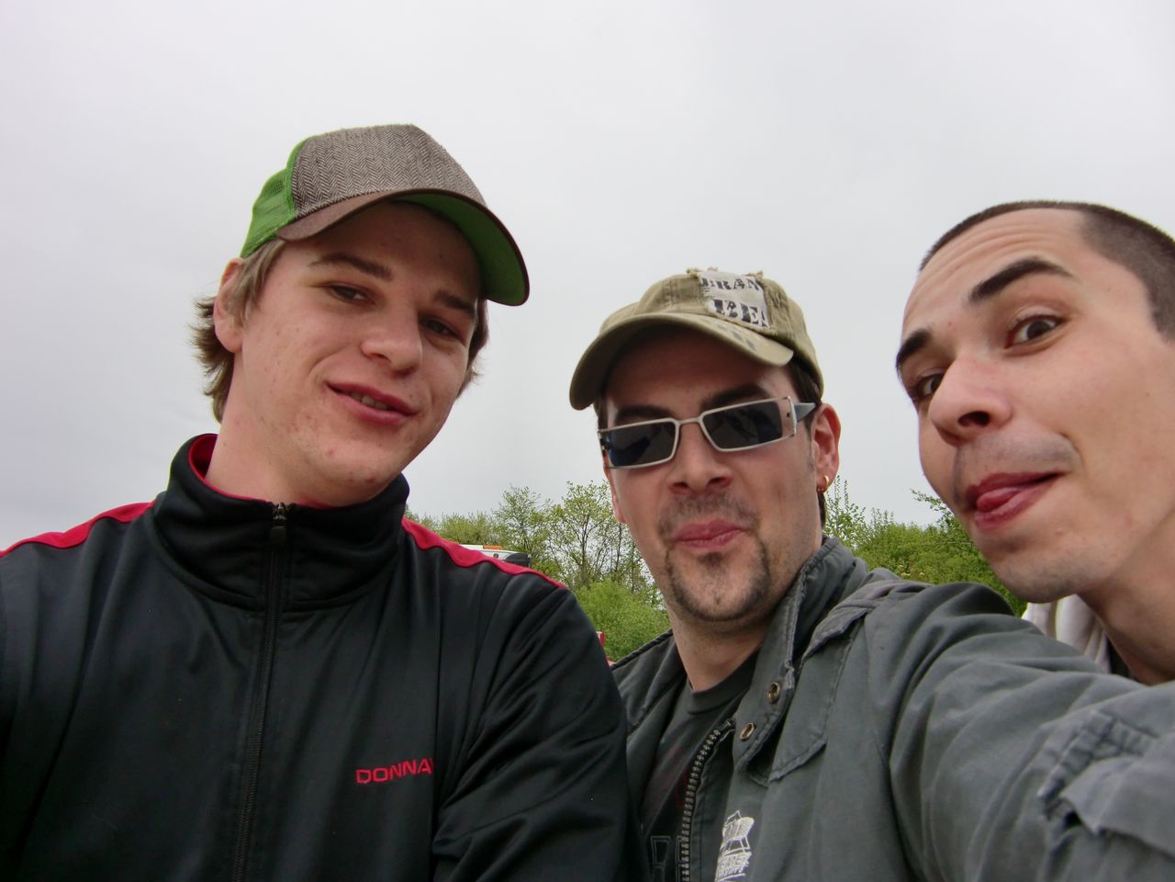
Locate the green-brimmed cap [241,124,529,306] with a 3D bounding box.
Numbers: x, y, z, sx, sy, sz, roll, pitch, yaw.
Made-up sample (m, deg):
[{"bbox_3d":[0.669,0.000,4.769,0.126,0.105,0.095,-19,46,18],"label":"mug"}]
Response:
[{"bbox_3d":[-0.142,-0.158,0.681,0.171,0.132,0.270,13,-16,-29],"label":"green-brimmed cap"}]

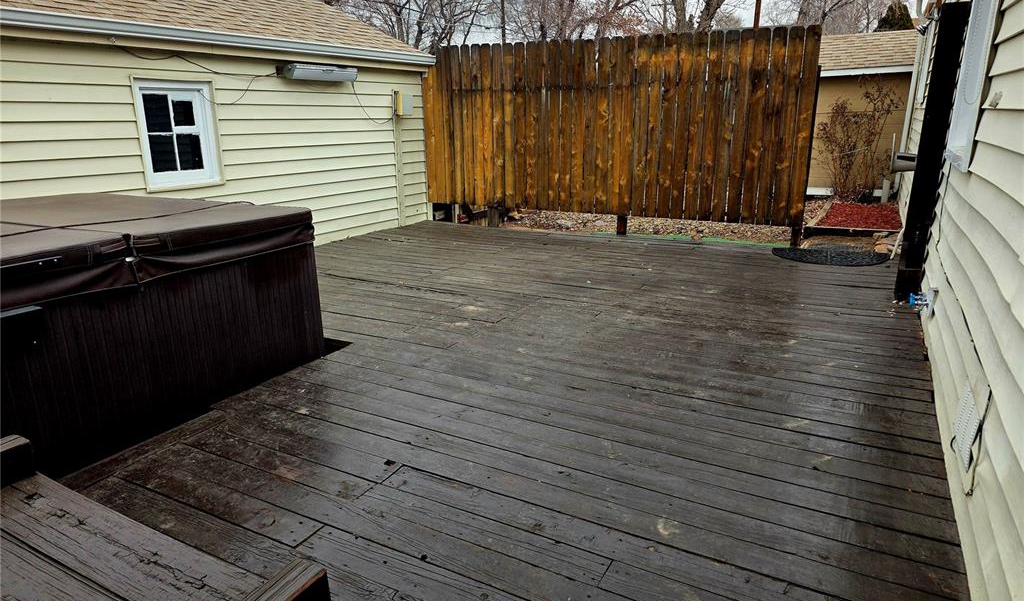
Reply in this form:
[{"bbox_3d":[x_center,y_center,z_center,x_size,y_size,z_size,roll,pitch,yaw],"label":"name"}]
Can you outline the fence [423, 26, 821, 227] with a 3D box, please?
[{"bbox_3d":[0.920,-1.844,7.371,4.320,1.880,0.120,7,18,25],"label":"fence"}]

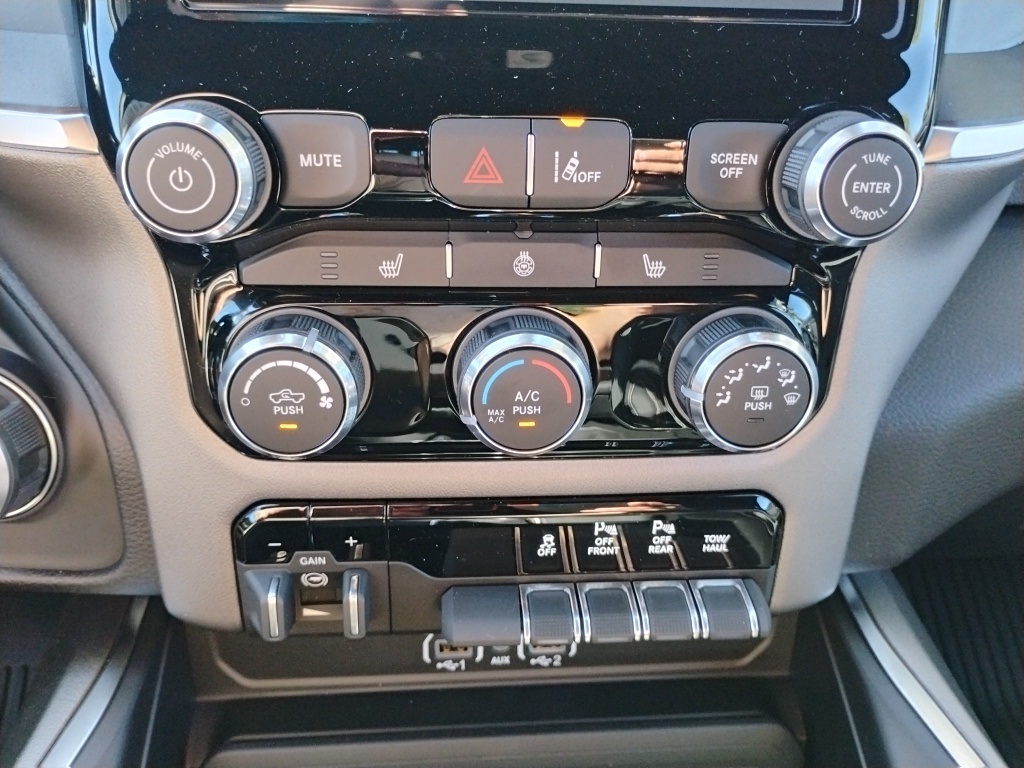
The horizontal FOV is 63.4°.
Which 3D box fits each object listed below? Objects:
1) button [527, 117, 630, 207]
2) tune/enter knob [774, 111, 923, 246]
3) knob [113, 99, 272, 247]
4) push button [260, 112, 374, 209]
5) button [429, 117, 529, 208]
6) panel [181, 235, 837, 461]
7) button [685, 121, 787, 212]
[{"bbox_3d":[0.020,-0.066,0.246,0.030,0.025,0.009,0,21,-5],"label":"button"},{"bbox_3d":[0.098,-0.059,0.241,0.038,0.038,0.021,0,21,-5],"label":"tune/enter knob"},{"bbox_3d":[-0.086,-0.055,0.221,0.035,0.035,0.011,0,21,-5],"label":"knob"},{"bbox_3d":[-0.056,-0.065,0.240,0.030,0.026,0.009,0,21,-5],"label":"push button"},{"bbox_3d":[-0.010,-0.065,0.243,0.029,0.025,0.009,0,21,-5],"label":"button"},{"bbox_3d":[0.004,-0.006,0.257,0.202,0.079,0.030,0,21,-5],"label":"panel"},{"bbox_3d":[0.066,-0.066,0.249,0.030,0.026,0.009,0,21,-5],"label":"button"}]

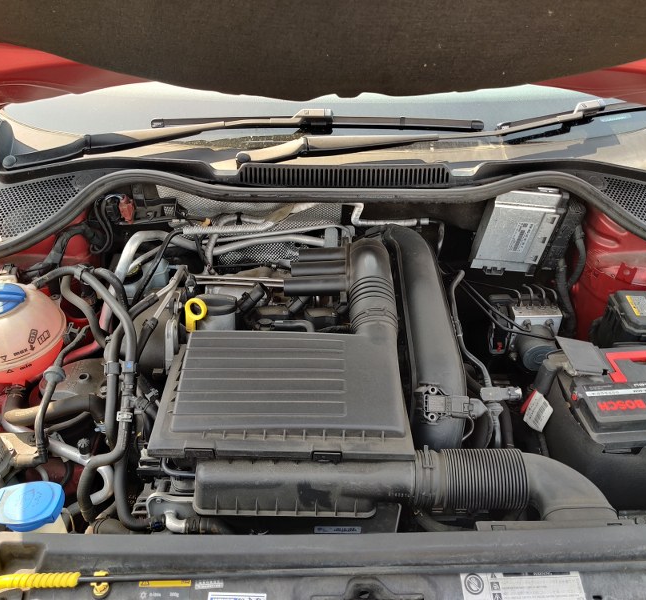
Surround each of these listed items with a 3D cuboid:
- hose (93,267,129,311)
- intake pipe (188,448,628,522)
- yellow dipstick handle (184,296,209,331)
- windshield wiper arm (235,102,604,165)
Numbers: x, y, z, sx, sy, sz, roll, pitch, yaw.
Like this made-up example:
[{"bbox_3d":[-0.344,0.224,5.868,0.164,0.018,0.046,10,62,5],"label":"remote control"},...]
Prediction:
[{"bbox_3d":[-0.306,-0.022,0.922,0.052,0.055,0.060,0,42,0],"label":"hose"},{"bbox_3d":[0.097,0.252,0.799,0.520,0.115,0.135,0,42,0],"label":"intake pipe"},{"bbox_3d":[-0.191,0.022,0.943,0.034,0.060,0.012,0,28,0],"label":"yellow dipstick handle"},{"bbox_3d":[0.200,-0.323,1.203,0.740,0.065,0.065,-10,43,-5],"label":"windshield wiper arm"}]

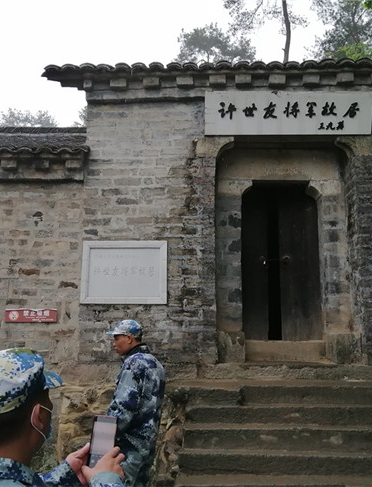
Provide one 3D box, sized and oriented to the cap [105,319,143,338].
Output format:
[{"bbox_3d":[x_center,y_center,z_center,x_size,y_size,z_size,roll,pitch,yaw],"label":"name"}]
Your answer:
[{"bbox_3d":[-0.452,0.627,3.600,0.265,0.130,0.180,1,-10,6],"label":"cap"}]

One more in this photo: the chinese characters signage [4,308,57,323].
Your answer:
[{"bbox_3d":[-1.708,0.799,5.396,0.575,0.148,0.020,-1,-10,0],"label":"chinese characters signage"}]

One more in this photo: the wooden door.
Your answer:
[{"bbox_3d":[1.188,0.188,6.023,0.992,1.981,0.100,-1,-10,0],"label":"wooden door"}]

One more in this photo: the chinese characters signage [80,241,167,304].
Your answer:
[{"bbox_3d":[-0.680,0.323,5.406,0.949,0.701,0.060,-1,-10,0],"label":"chinese characters signage"}]

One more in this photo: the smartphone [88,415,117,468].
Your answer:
[{"bbox_3d":[-0.253,0.612,1.500,0.075,0.160,0.009,3,-29,0],"label":"smartphone"}]

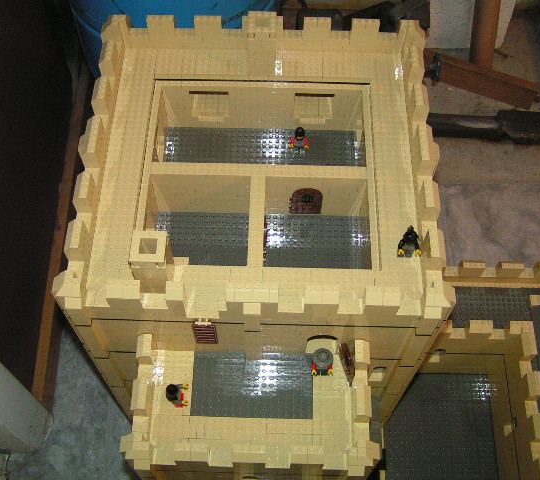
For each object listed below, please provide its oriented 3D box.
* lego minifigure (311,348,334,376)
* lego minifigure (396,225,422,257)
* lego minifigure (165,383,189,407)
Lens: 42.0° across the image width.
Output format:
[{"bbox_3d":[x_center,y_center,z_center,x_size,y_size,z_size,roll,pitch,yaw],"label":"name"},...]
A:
[{"bbox_3d":[0.056,0.131,0.740,0.023,0.042,0.022,1,61,1],"label":"lego minifigure"},{"bbox_3d":[0.140,0.004,0.699,0.023,0.047,0.016,1,61,1],"label":"lego minifigure"},{"bbox_3d":[-0.094,0.160,0.725,0.020,0.041,0.023,1,61,1],"label":"lego minifigure"}]

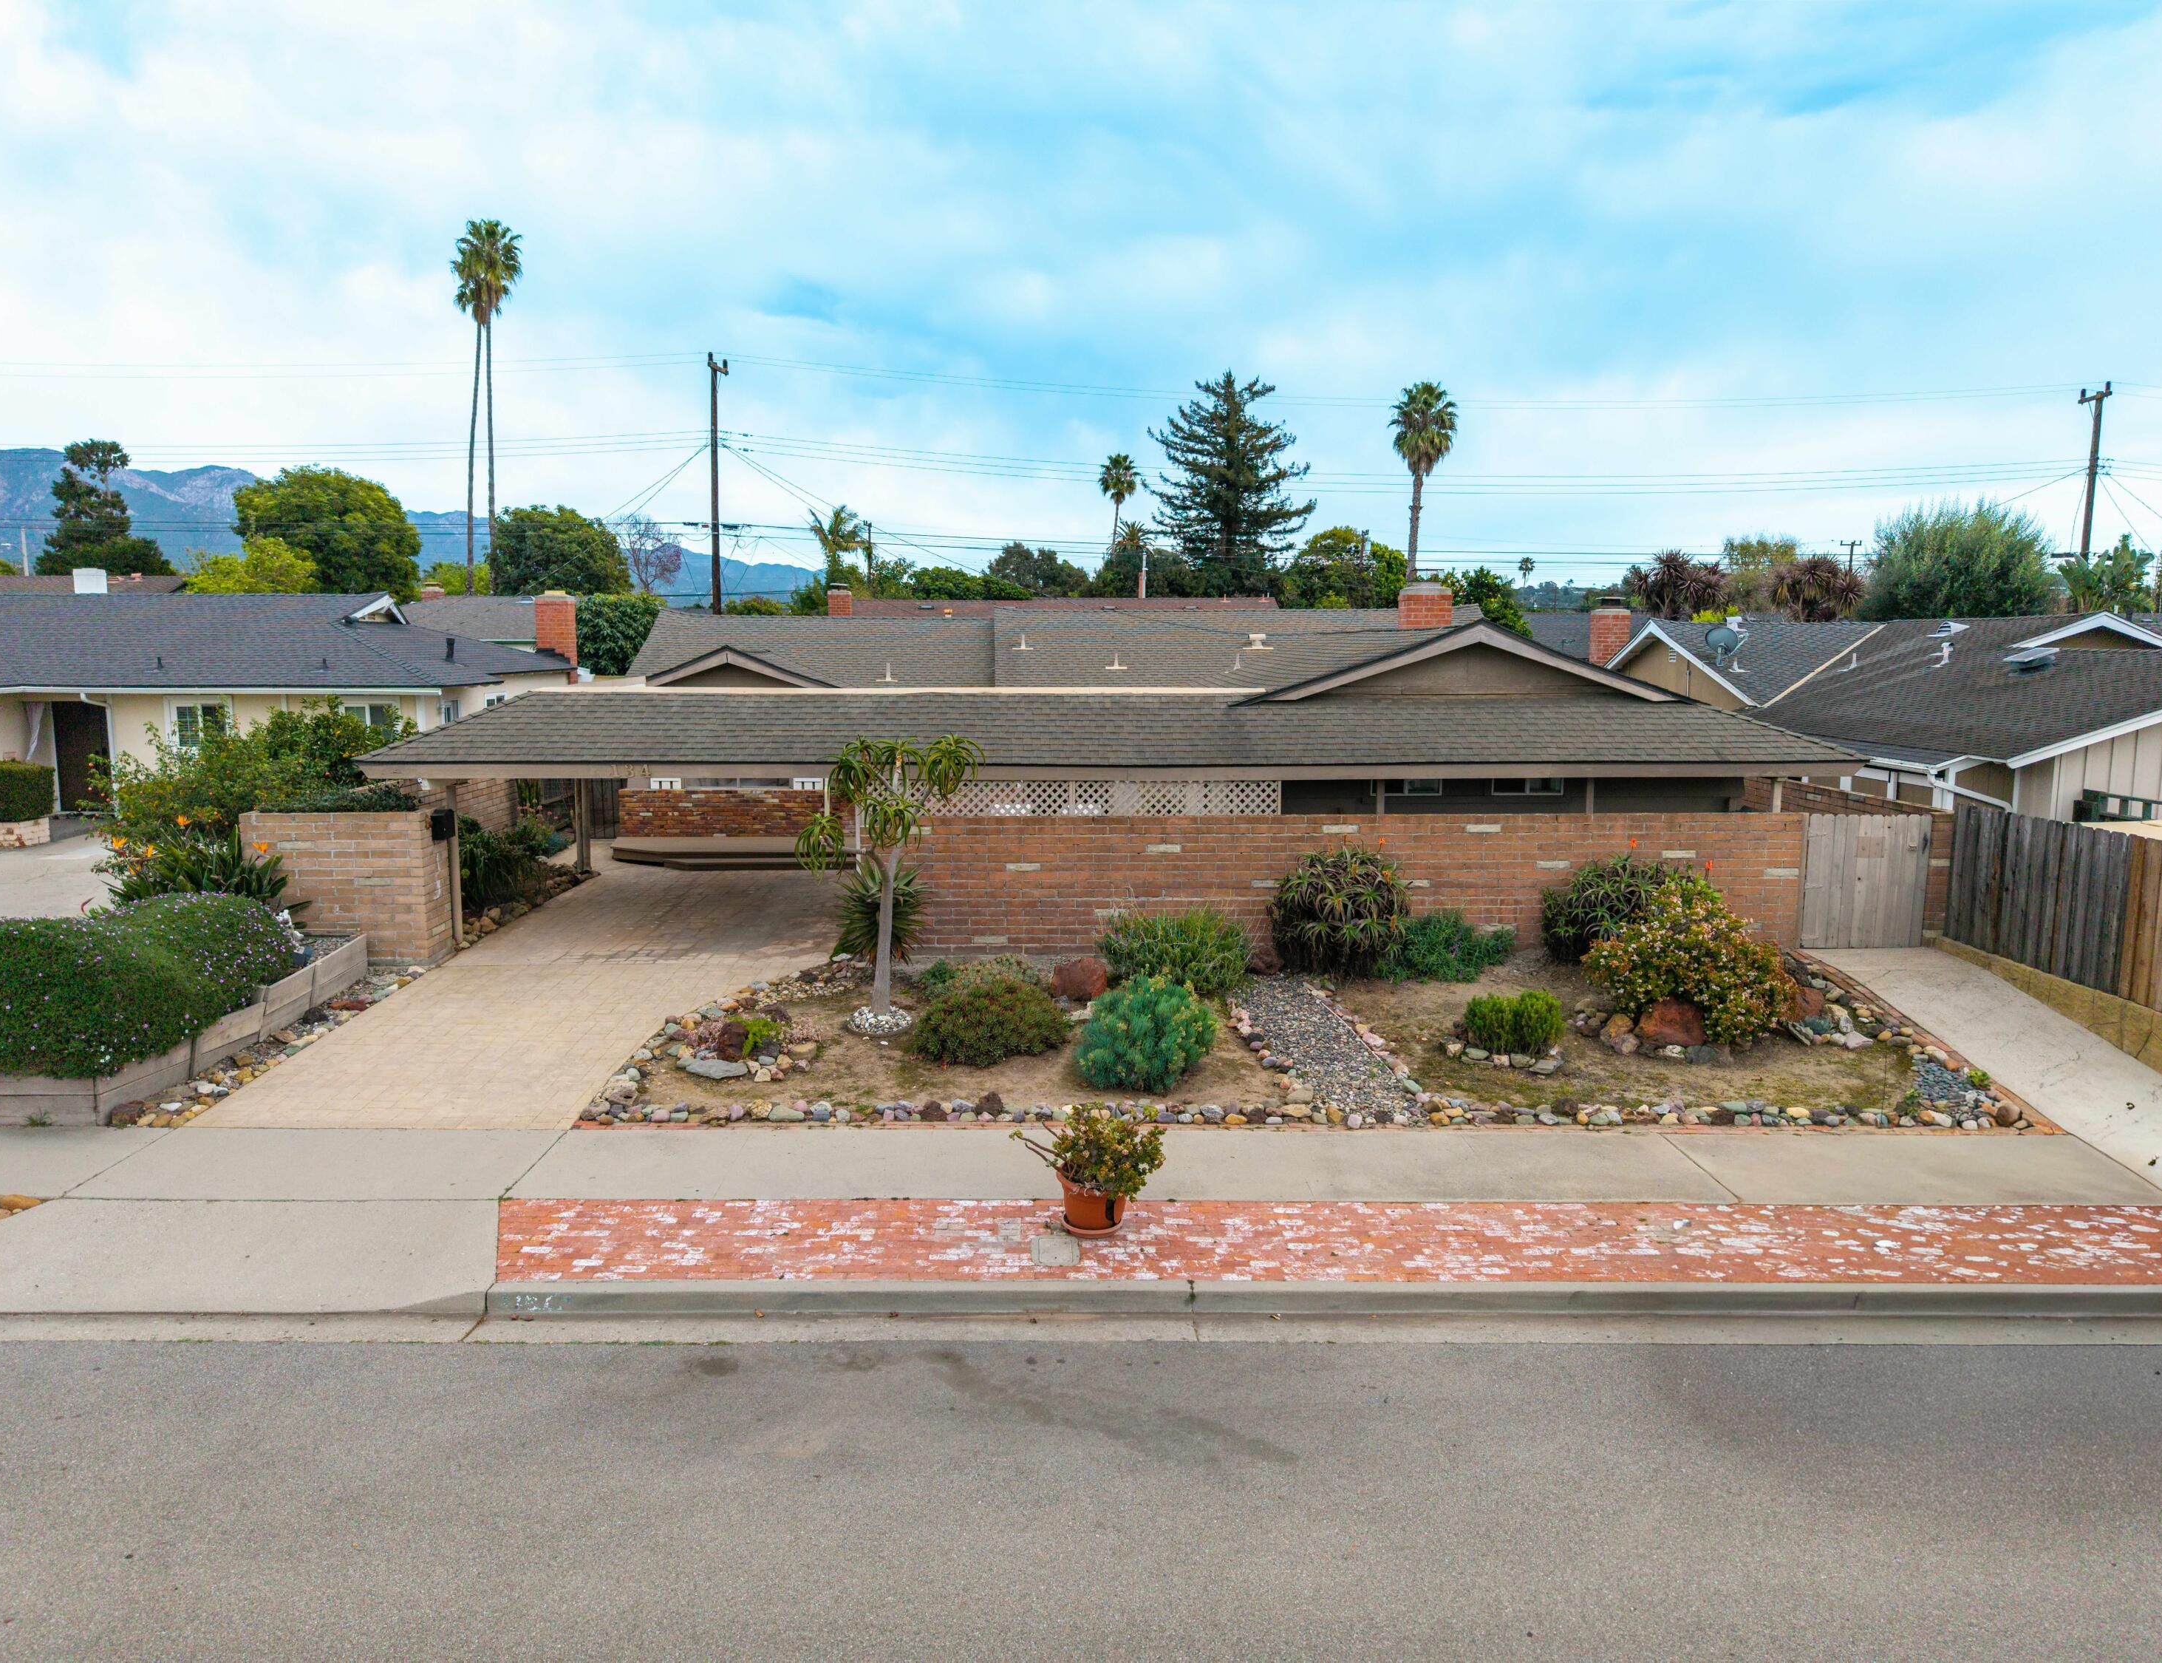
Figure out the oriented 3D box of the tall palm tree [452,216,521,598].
[{"bbox_3d":[-29.486,-19.166,77.999,3.353,22.534,3.200,0,9,0],"label":"tall palm tree"}]

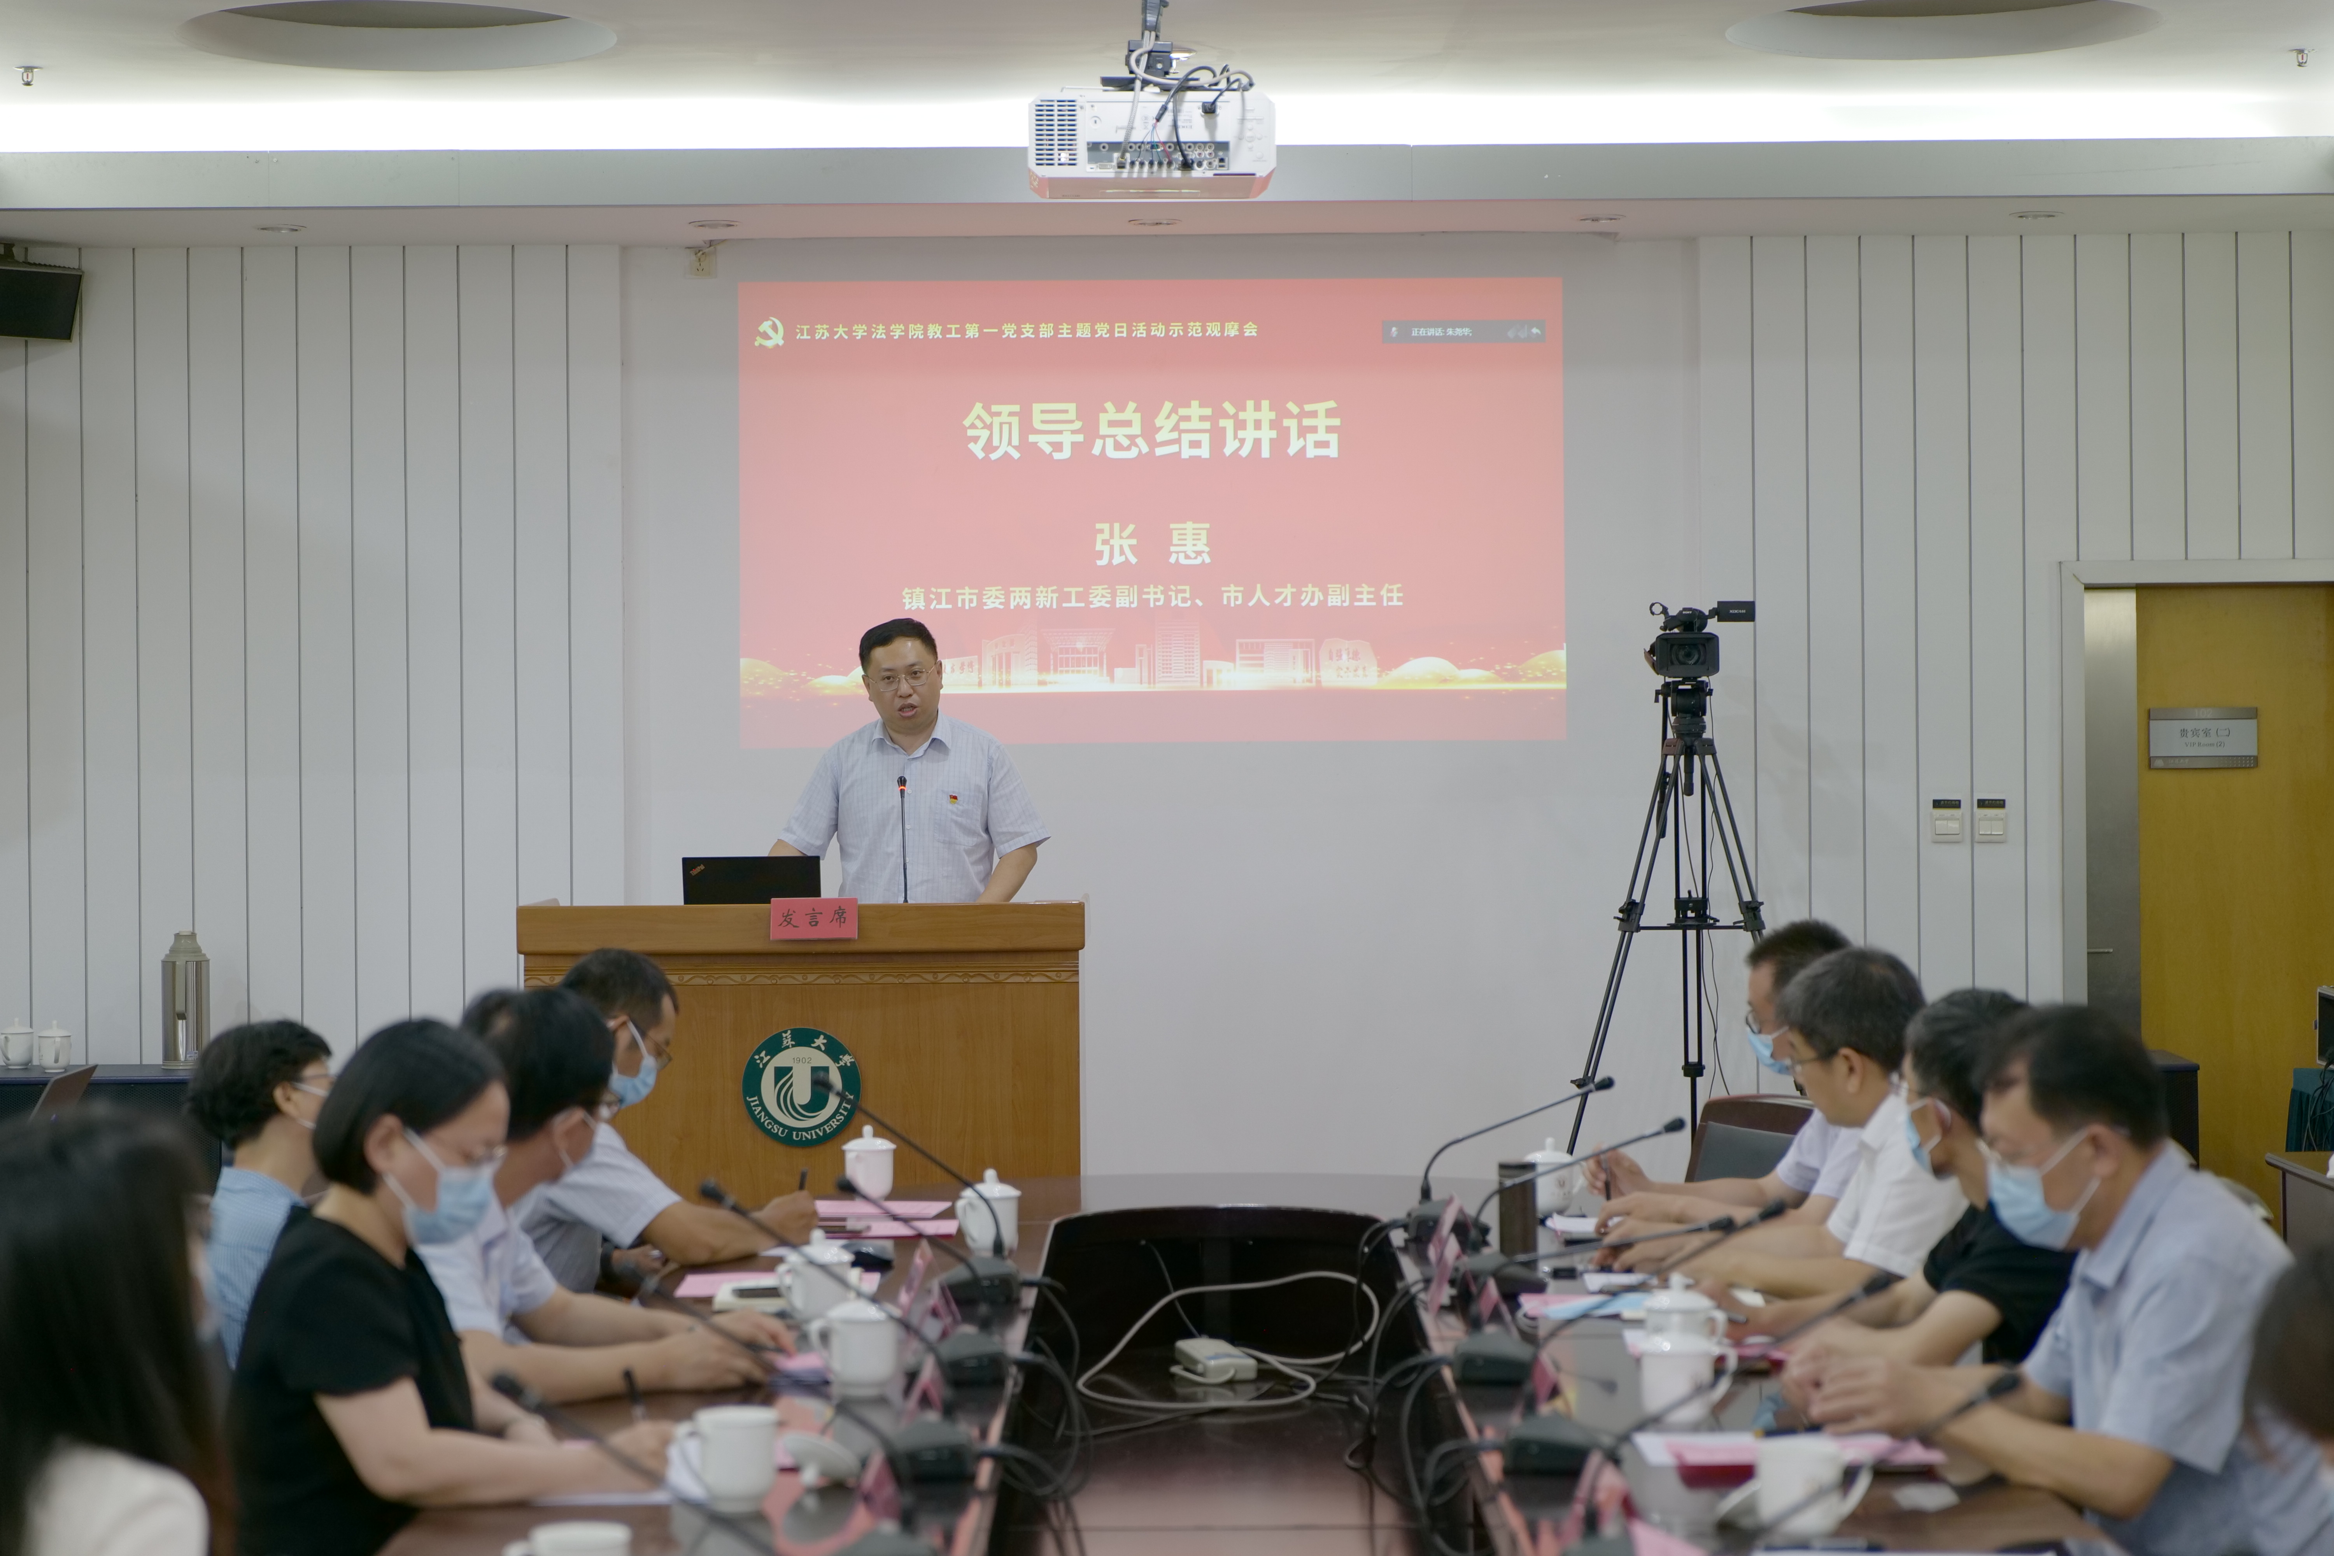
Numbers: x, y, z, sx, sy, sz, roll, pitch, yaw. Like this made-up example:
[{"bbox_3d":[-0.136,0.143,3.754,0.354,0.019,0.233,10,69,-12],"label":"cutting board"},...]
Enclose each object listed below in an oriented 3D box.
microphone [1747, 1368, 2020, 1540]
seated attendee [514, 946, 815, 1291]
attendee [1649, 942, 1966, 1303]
[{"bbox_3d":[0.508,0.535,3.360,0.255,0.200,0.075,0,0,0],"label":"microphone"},{"bbox_3d":[-0.890,0.873,7.200,0.700,1.210,0.530,0,0,-3],"label":"seated attendee"},{"bbox_3d":[0.962,0.860,6.502,0.670,1.238,0.520,0,0,5],"label":"attendee"}]

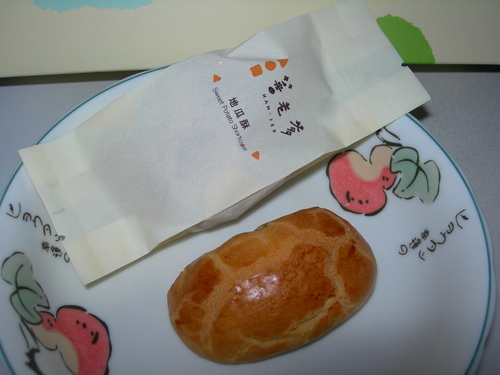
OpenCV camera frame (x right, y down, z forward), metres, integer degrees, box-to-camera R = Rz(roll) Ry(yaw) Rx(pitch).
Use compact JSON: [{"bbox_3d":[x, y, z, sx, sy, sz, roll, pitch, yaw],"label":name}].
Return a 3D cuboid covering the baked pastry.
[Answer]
[{"bbox_3d":[0.011,0.037,0.221,0.089,0.030,0.052,-22,59,-16],"label":"baked pastry"}]

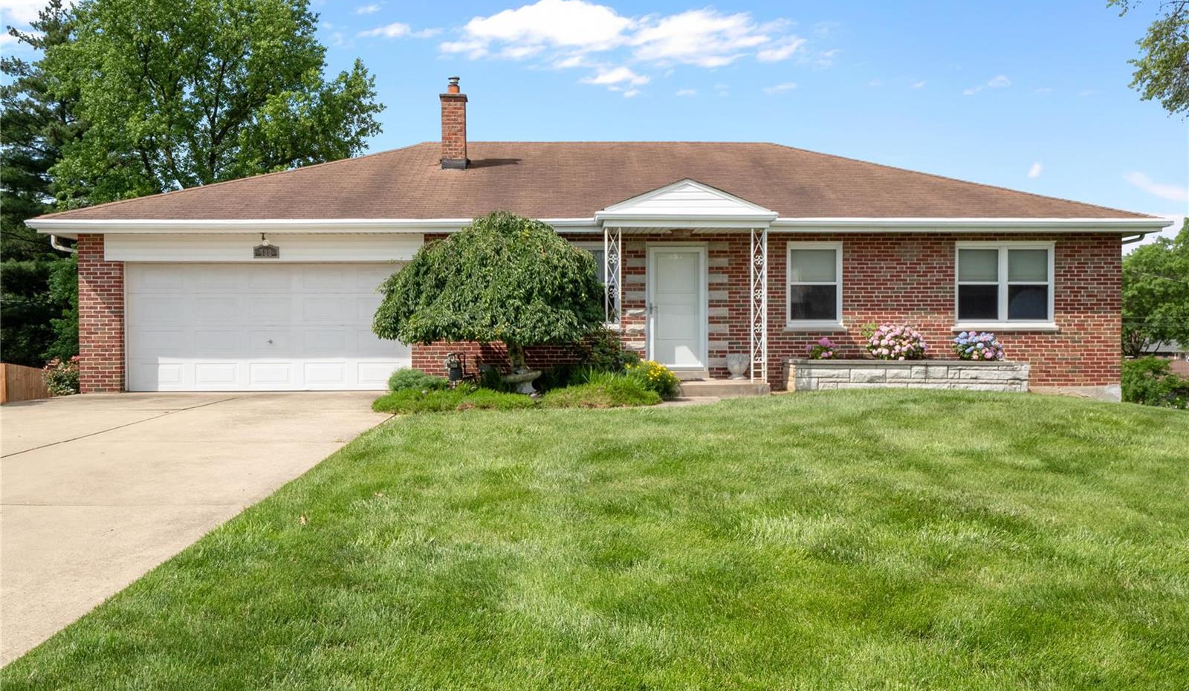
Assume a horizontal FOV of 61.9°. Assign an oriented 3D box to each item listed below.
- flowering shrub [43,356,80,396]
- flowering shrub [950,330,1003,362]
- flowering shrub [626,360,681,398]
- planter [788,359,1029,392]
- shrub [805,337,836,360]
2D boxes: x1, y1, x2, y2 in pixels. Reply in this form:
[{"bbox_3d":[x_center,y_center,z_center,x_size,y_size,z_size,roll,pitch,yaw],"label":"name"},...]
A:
[{"bbox_3d":[-8.754,0.496,16.291,0.680,0.660,0.620,0,1,-2],"label":"flowering shrub"},{"bbox_3d":[6.344,0.022,16.380,0.830,0.530,0.700,0,1,-2],"label":"flowering shrub"},{"bbox_3d":[0.903,0.515,15.047,0.800,0.600,0.720,0,1,-2],"label":"flowering shrub"},{"bbox_3d":[5.158,0.494,16.345,3.850,0.530,0.720,0,1,-2],"label":"planter"},{"bbox_3d":[3.719,0.071,16.284,0.510,0.420,0.470,0,1,-2],"label":"shrub"}]

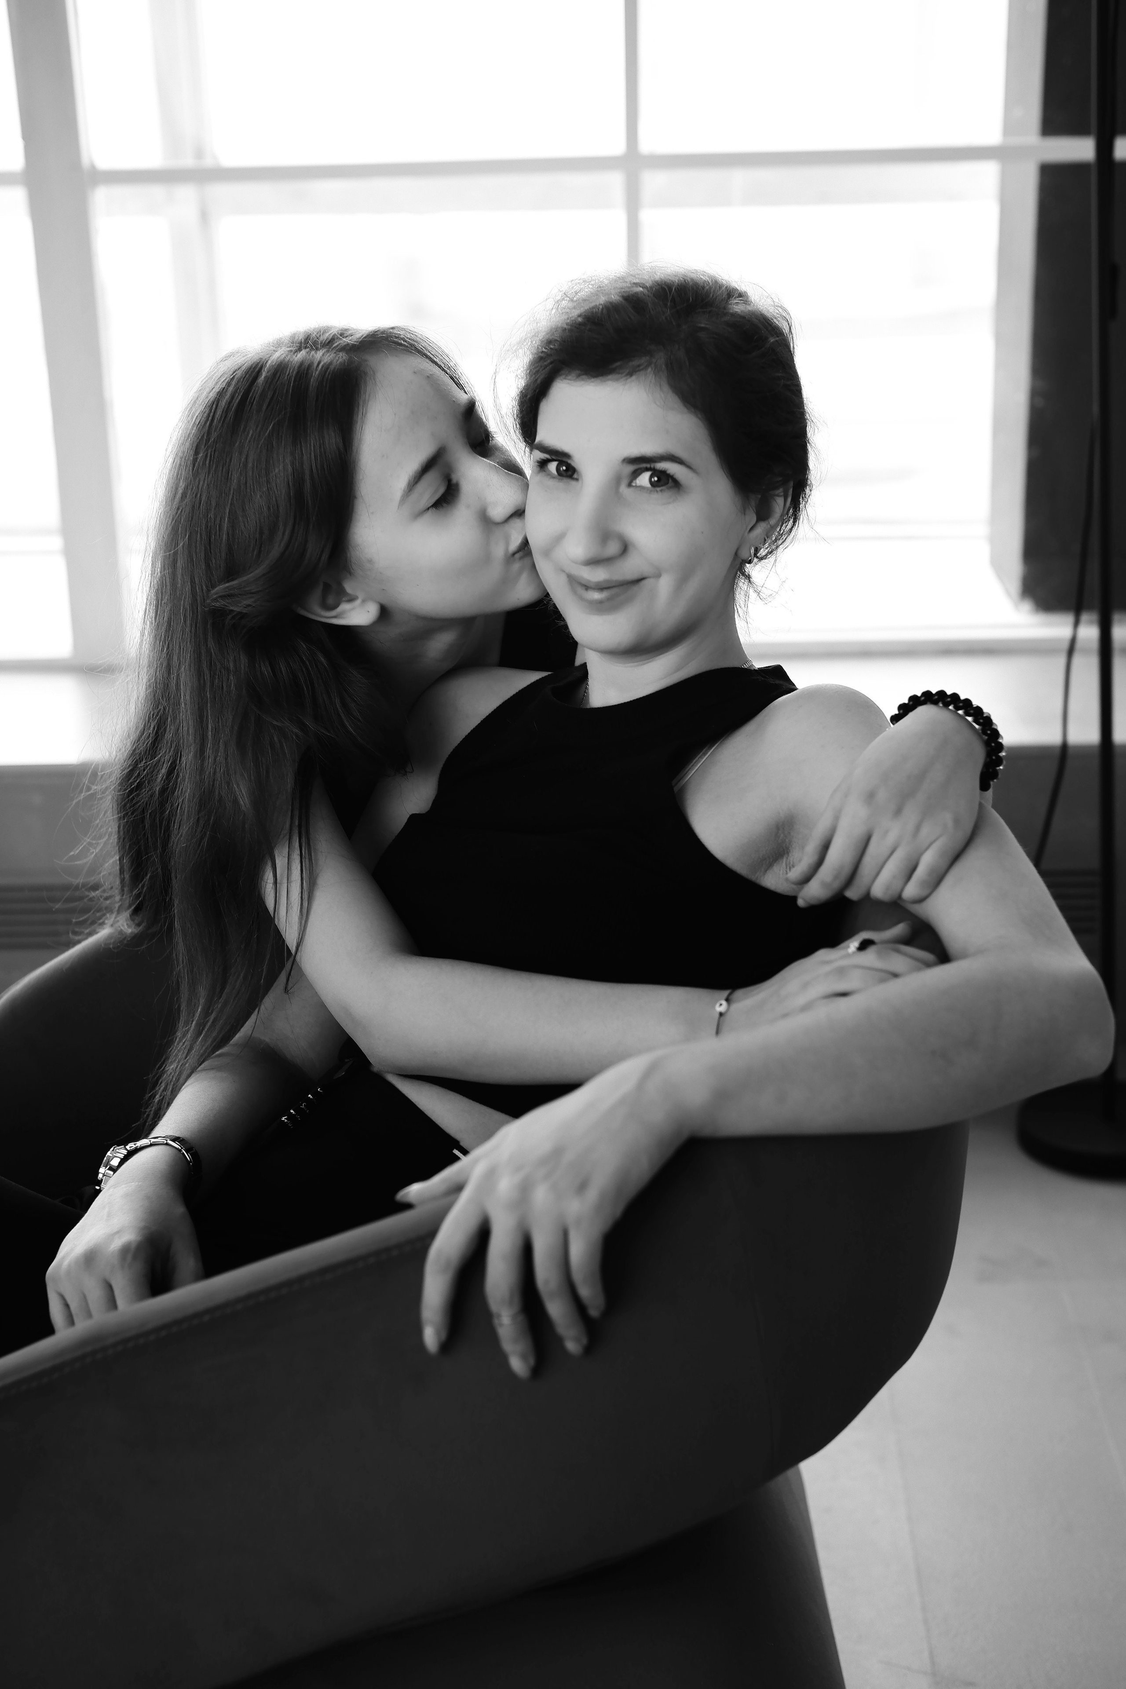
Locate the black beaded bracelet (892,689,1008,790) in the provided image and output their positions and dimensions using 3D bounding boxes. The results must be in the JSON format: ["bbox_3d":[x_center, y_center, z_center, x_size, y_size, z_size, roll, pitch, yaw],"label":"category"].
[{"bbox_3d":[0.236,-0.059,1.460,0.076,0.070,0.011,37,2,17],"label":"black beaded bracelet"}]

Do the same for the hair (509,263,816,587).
[{"bbox_3d":[0.062,-0.244,1.480,0.175,0.240,0.220,14,16,24],"label":"hair"}]

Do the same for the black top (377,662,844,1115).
[{"bbox_3d":[0.025,0.034,1.500,0.320,0.340,0.220,9,-3,42],"label":"black top"}]

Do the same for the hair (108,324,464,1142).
[{"bbox_3d":[-0.177,-0.080,1.500,0.200,0.500,0.180,20,23,25],"label":"hair"}]

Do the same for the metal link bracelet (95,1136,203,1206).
[{"bbox_3d":[-0.237,0.191,1.340,0.063,0.054,0.016,13,34,20],"label":"metal link bracelet"}]

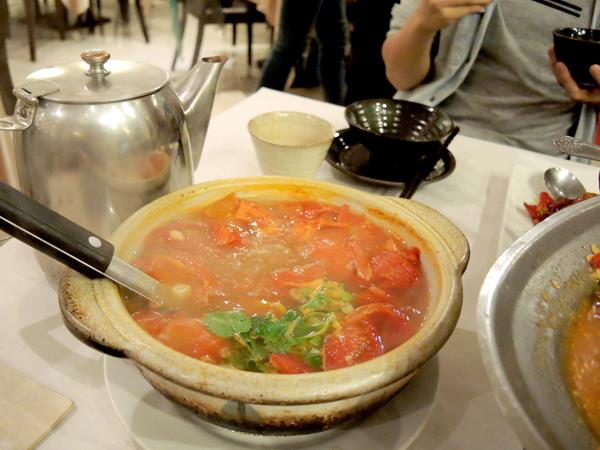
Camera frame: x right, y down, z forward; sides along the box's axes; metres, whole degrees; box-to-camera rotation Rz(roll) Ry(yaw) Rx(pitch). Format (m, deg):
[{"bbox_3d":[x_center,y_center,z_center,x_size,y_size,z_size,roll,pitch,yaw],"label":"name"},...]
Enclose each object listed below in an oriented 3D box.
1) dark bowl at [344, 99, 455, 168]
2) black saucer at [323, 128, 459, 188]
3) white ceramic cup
[{"bbox_3d":[0.103,-0.091,0.570,0.117,0.054,0.117,5,33,0],"label":"dark bowl"},{"bbox_3d":[0.095,-0.072,0.581,0.148,0.020,0.148,3,34,-2],"label":"black saucer"},{"bbox_3d":[-0.010,-0.068,0.522,0.086,0.063,0.086,3,34,-2],"label":"white ceramic cup"}]

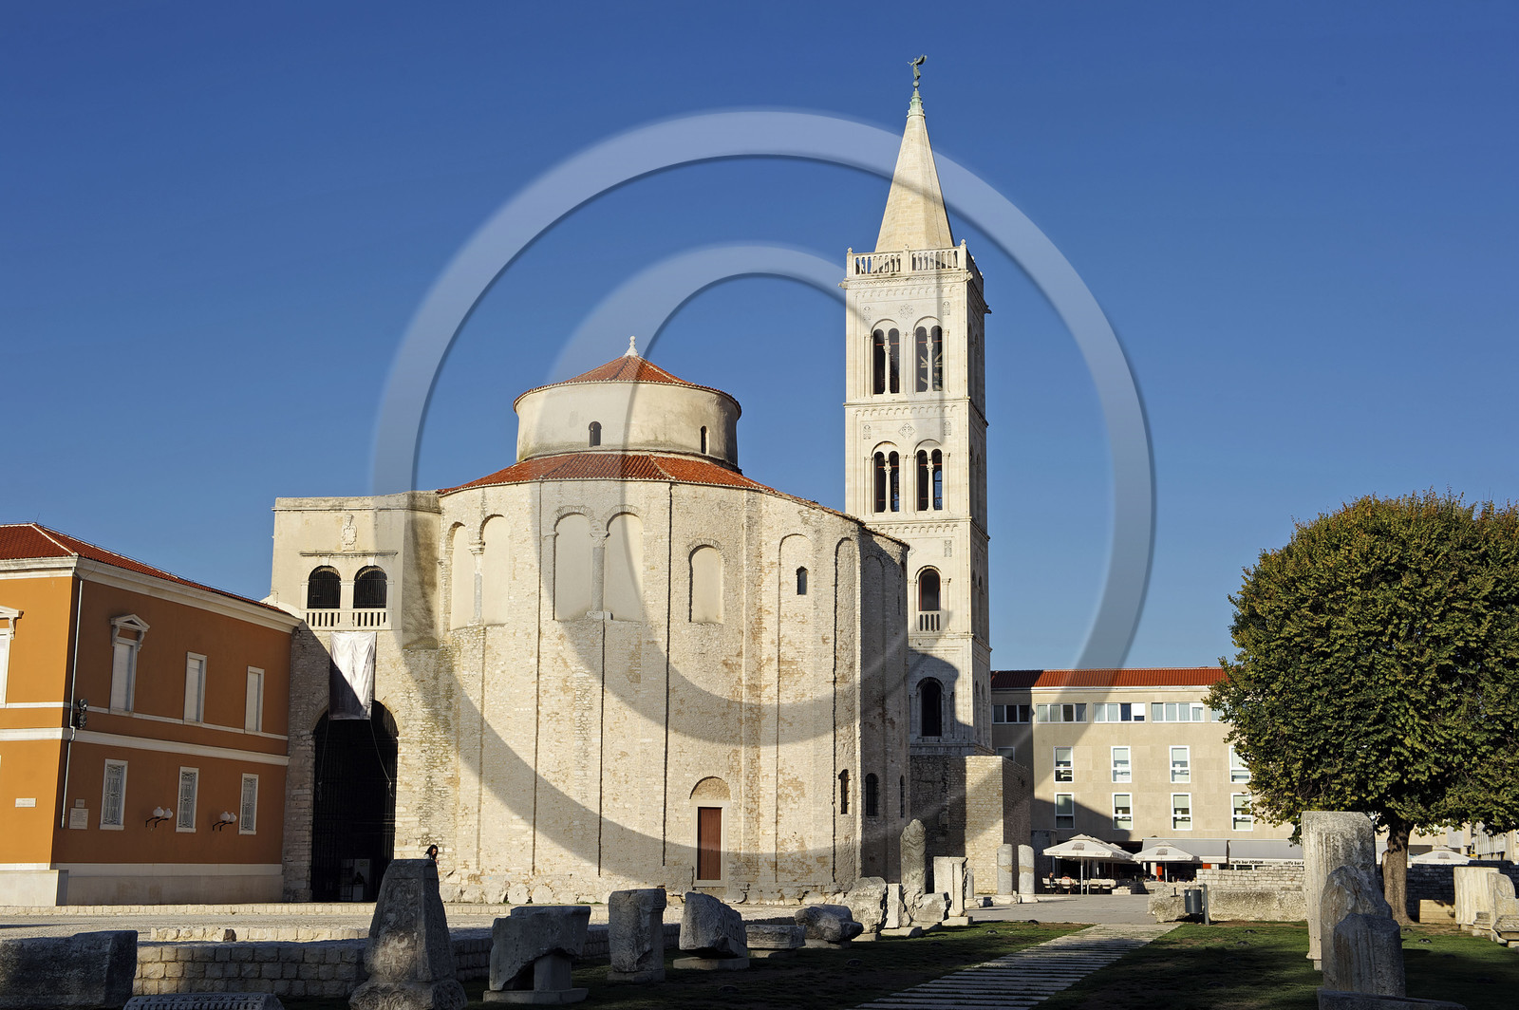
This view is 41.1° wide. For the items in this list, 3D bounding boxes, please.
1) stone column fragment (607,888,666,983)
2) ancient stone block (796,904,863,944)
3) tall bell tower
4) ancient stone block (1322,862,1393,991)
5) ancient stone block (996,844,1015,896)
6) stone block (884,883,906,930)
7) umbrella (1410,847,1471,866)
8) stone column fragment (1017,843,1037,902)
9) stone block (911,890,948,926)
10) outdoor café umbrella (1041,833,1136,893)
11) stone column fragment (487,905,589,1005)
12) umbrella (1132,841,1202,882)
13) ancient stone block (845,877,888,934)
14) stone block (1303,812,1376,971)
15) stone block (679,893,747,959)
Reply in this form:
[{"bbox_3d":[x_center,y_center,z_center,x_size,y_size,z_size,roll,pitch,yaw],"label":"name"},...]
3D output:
[{"bbox_3d":[-1.828,6.416,30.200,0.690,1.357,0.655,-2,-11,15],"label":"stone column fragment"},{"bbox_3d":[1.243,7.416,35.800,1.000,0.686,0.850,-3,-11,20],"label":"ancient stone block"},{"bbox_3d":[10.587,-5.325,134.614,8.200,49.100,7.900,-2,-11,15],"label":"tall bell tower"},{"bbox_3d":[7.701,5.440,26.100,0.870,1.630,0.680,-2,-11,16],"label":"ancient stone block"},{"bbox_3d":[10.004,14.873,82.300,0.603,2.102,0.603,-2,-10,13],"label":"ancient stone block"},{"bbox_3d":[2.742,8.124,41.000,0.340,0.933,0.450,-3,-11,18],"label":"stone block"},{"bbox_3d":[43.880,23.547,130.000,3.750,3.160,3.750,-2,-10,13],"label":"umbrella"},{"bbox_3d":[10.861,14.981,82.300,0.713,2.313,0.677,-2,-10,13],"label":"stone column fragment"},{"bbox_3d":[3.708,8.738,43.900,0.680,0.717,0.500,-3,-11,18],"label":"stone block"},{"bbox_3d":[18.421,20.422,115.000,3.950,3.355,3.950,-2,-10,13],"label":"outdoor café umbrella"},{"bbox_3d":[-2.926,5.918,26.700,1.097,1.203,0.877,-2,-11,15],"label":"stone column fragment"},{"bbox_3d":[26.609,23.683,132.000,3.850,3.350,3.850,-3,-11,19],"label":"umbrella"},{"bbox_3d":[1.990,7.434,37.500,0.700,1.030,0.550,-2,-11,14],"label":"ancient stone block"},{"bbox_3d":[8.848,5.865,30.900,1.000,2.330,0.750,-2,-11,16],"label":"stone block"},{"bbox_3d":[-0.680,6.021,29.000,0.600,0.900,1.000,-4,-11,25],"label":"stone block"}]

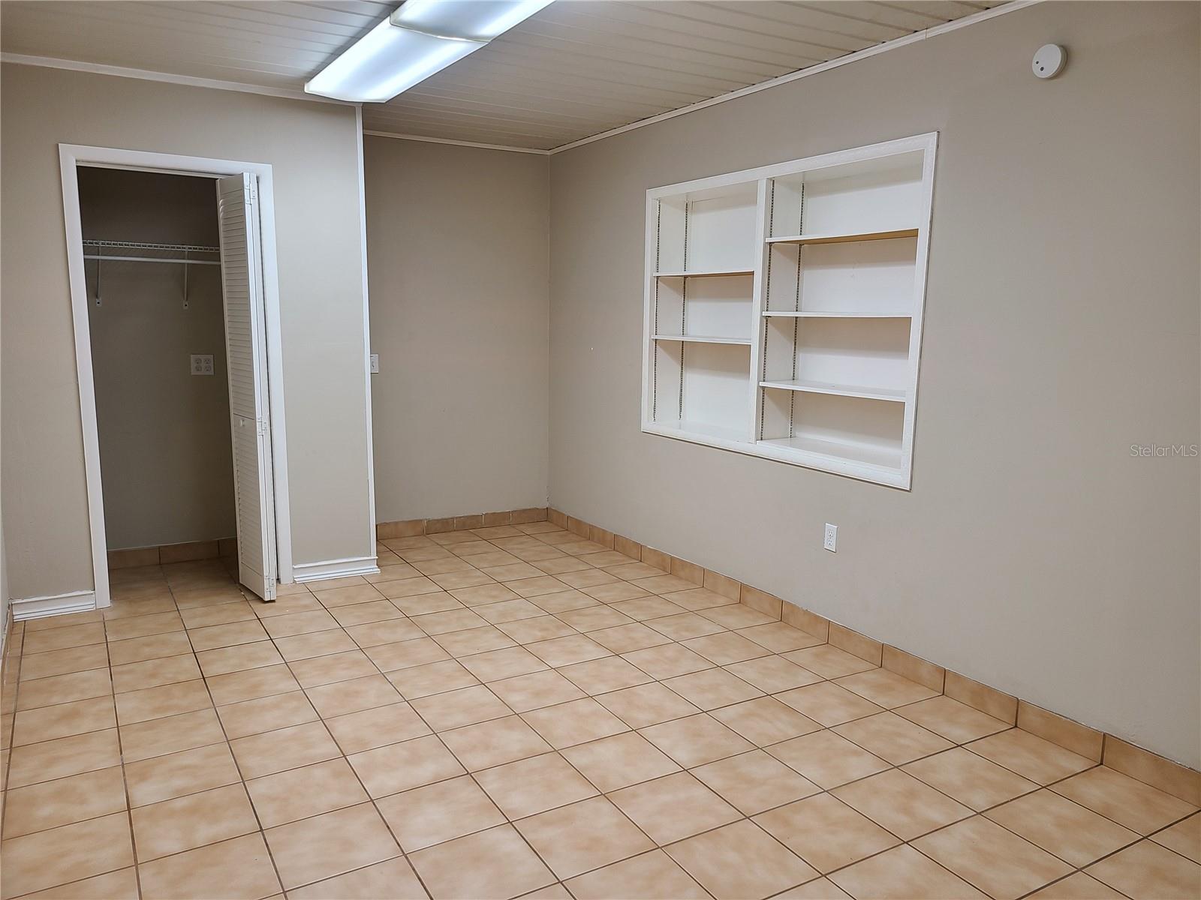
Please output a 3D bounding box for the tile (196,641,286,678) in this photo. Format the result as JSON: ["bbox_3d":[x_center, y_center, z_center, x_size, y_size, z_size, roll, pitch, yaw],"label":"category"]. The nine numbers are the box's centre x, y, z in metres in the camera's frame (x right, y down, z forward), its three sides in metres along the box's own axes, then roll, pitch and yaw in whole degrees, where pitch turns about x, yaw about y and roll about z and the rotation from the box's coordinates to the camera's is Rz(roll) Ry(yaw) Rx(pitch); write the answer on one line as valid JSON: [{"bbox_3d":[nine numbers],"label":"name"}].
[{"bbox_3d":[-1.487,0.866,3.727,0.300,0.010,0.300,-5,10,-30],"label":"tile"}]

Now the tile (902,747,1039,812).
[{"bbox_3d":[1.163,1.039,2.849,0.302,0.010,0.302,-4,10,-30],"label":"tile"}]

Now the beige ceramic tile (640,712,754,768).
[{"bbox_3d":[0.324,0.986,3.058,0.298,0.010,0.298,-5,10,-30],"label":"beige ceramic tile"}]

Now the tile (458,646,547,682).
[{"bbox_3d":[-0.399,0.886,3.698,0.302,0.010,0.302,-4,10,-30],"label":"tile"}]

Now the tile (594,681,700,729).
[{"bbox_3d":[0.171,0.942,3.312,0.300,0.010,0.300,-5,10,-30],"label":"tile"}]

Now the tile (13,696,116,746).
[{"bbox_3d":[-1.862,0.945,3.146,0.300,0.010,0.300,-5,10,-30],"label":"tile"}]

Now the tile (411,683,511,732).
[{"bbox_3d":[-0.508,0.947,3.289,0.302,0.010,0.302,-4,10,-30],"label":"tile"}]

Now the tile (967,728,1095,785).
[{"bbox_3d":[1.410,1.008,2.972,0.285,0.010,0.300,-5,10,-30],"label":"tile"}]

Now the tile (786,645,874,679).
[{"bbox_3d":[0.951,0.889,3.785,0.284,0.010,0.300,-4,10,-30],"label":"tile"}]

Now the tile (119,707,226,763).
[{"bbox_3d":[-1.451,0.969,3.060,0.300,0.010,0.300,-5,10,-30],"label":"tile"}]

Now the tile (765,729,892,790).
[{"bbox_3d":[0.738,1.007,2.934,0.300,0.010,0.300,-5,10,-30],"label":"tile"}]

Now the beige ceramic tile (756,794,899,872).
[{"bbox_3d":[0.635,1.077,2.544,0.302,0.010,0.302,-4,10,-30],"label":"beige ceramic tile"}]

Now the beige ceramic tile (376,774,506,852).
[{"bbox_3d":[-0.463,1.049,2.604,0.298,0.010,0.298,-5,10,-30],"label":"beige ceramic tile"}]

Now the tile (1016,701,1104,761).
[{"bbox_3d":[1.542,0.943,3.030,0.010,0.102,0.300,-5,10,-30],"label":"tile"}]

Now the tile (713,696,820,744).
[{"bbox_3d":[0.586,0.965,3.207,0.298,0.010,0.298,-5,10,-30],"label":"tile"}]

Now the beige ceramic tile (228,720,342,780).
[{"bbox_3d":[-1.041,0.995,2.984,0.300,0.010,0.300,-4,10,-30],"label":"beige ceramic tile"}]

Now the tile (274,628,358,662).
[{"bbox_3d":[-1.228,0.839,3.873,0.300,0.010,0.300,-5,10,-30],"label":"tile"}]

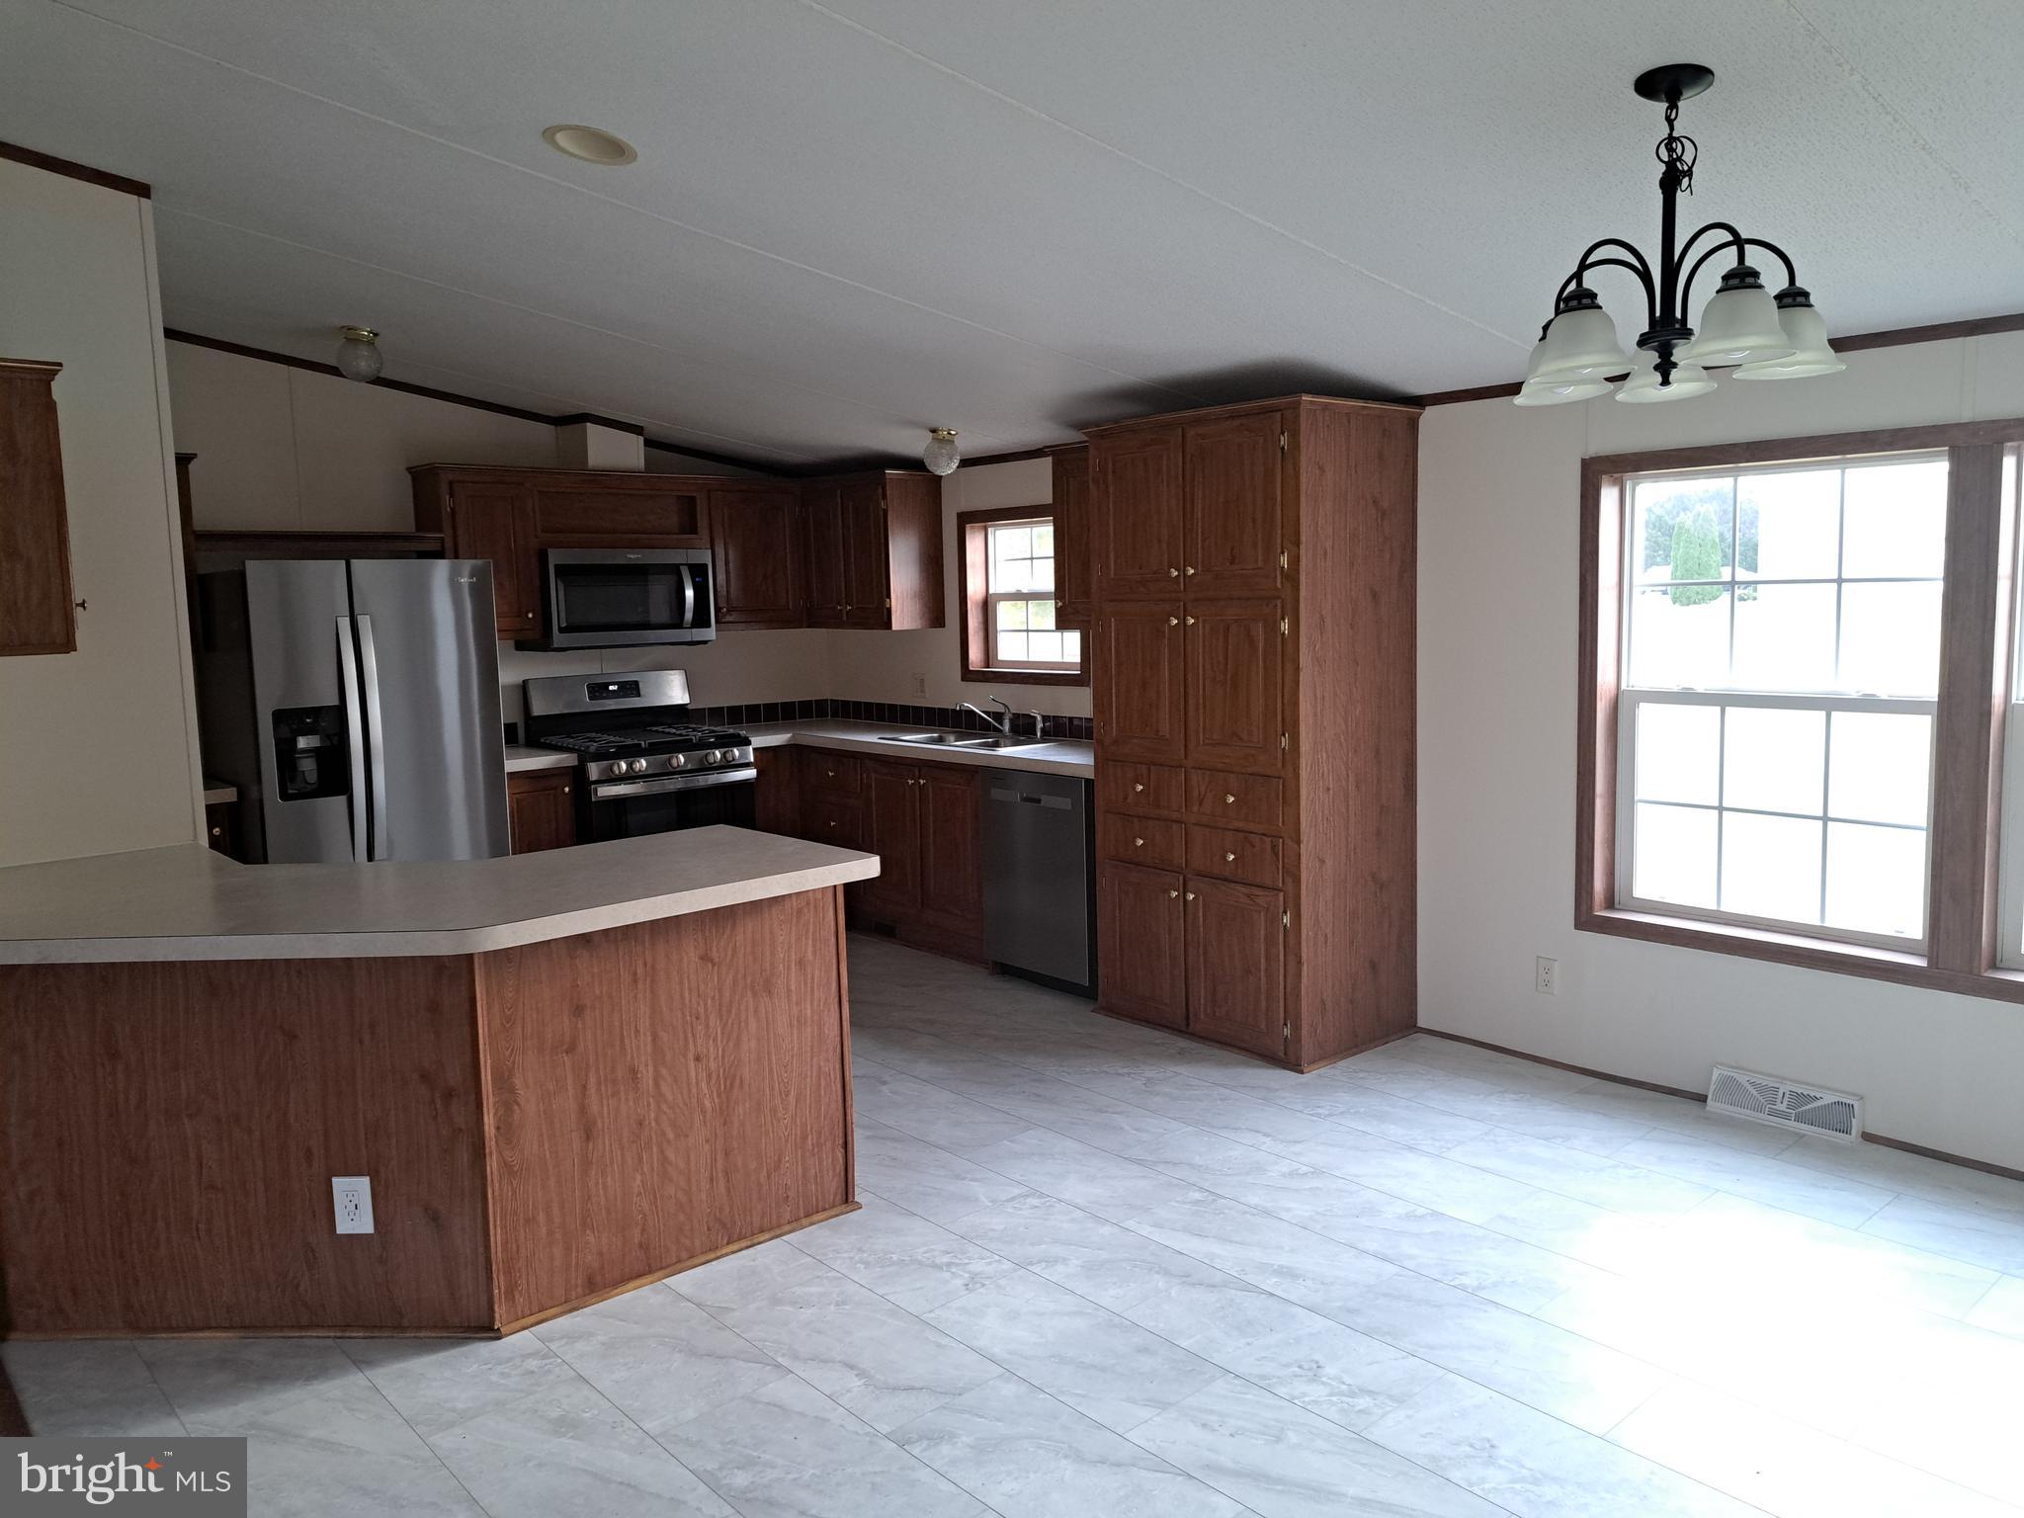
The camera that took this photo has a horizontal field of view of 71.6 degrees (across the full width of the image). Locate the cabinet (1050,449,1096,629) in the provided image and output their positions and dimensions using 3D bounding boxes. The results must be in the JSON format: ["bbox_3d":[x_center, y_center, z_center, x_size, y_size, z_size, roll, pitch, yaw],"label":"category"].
[{"bbox_3d":[0.455,-0.863,5.411,0.320,0.720,0.550,-7,9,-41],"label":"cabinet"}]

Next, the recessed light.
[{"bbox_3d":[-0.948,-1.372,3.154,0.205,0.040,0.205,5,1,-42],"label":"recessed light"}]

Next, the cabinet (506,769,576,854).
[{"bbox_3d":[-2.132,0.444,6.023,0.338,0.845,0.585,-7,8,-40],"label":"cabinet"}]

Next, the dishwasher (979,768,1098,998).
[{"bbox_3d":[0.299,0.432,5.517,0.585,0.835,0.623,-7,8,-40],"label":"dishwasher"}]

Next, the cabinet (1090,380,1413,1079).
[{"bbox_3d":[0.810,-0.109,4.807,0.635,2.058,0.945,-7,8,-40],"label":"cabinet"}]

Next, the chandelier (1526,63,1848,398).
[{"bbox_3d":[1.153,-0.921,2.458,0.550,0.520,0.550,-7,9,-41],"label":"chandelier"}]

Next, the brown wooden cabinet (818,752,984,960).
[{"bbox_3d":[-0.308,0.374,6.231,0.580,0.845,1.250,-7,8,-40],"label":"brown wooden cabinet"}]

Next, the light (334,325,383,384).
[{"bbox_3d":[-2.316,-1.427,4.993,0.155,0.190,0.155,5,1,-42],"label":"light"}]

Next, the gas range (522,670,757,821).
[{"bbox_3d":[-1.655,0.224,6.344,0.775,1.187,0.690,-7,8,-40],"label":"gas range"}]

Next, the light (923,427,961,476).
[{"bbox_3d":[-0.285,-1.241,5.714,0.155,0.190,0.155,5,1,0],"label":"light"}]

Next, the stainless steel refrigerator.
[{"bbox_3d":[-2.458,0.120,5.296,0.830,1.690,0.845,-7,9,-41],"label":"stainless steel refrigerator"}]

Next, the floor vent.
[{"bbox_3d":[2.162,0.962,3.931,0.075,0.112,0.388,-7,9,-41],"label":"floor vent"}]

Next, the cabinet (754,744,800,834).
[{"bbox_3d":[-1.278,0.343,6.746,0.255,0.845,0.585,-7,8,-40],"label":"cabinet"}]

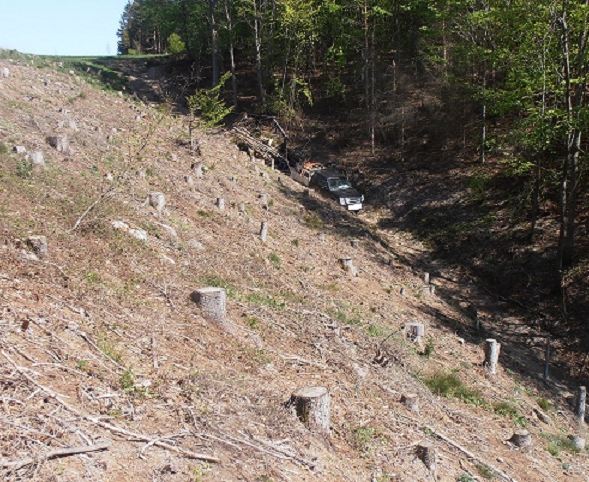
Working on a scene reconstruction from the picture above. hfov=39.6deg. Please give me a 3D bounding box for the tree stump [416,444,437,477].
[{"bbox_3d":[1.356,2.224,8.300,0.190,0.290,0.190,0,5,0],"label":"tree stump"}]

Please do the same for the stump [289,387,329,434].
[{"bbox_3d":[0.162,1.824,8.847,0.406,0.377,0.406,0,9,0],"label":"stump"}]

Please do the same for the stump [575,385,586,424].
[{"bbox_3d":[4.934,2.801,14.000,0.110,0.600,0.110,0,5,0],"label":"stump"}]

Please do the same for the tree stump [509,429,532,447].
[{"bbox_3d":[3.908,3.398,14.133,0.335,0.196,0.335,0,9,0],"label":"tree stump"}]

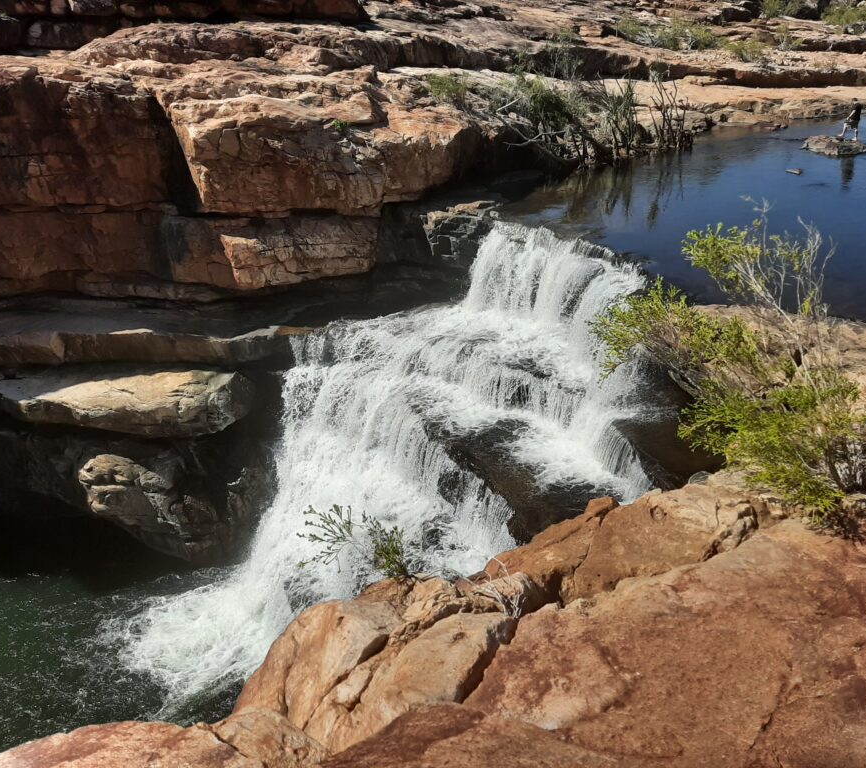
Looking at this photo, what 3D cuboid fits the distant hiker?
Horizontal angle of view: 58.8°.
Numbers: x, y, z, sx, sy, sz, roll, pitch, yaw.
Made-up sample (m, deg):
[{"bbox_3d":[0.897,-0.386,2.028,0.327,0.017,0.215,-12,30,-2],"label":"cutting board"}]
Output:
[{"bbox_3d":[17.733,-11.218,32.700,0.720,1.700,0.520,16,31,39],"label":"distant hiker"}]

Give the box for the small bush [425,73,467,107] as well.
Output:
[{"bbox_3d":[0.591,-12.836,33.500,1.700,1.200,1.400,-4,24,2],"label":"small bush"}]

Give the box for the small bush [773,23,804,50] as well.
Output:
[{"bbox_3d":[25.180,-24.695,54.500,1.800,1.600,1.600,6,26,23],"label":"small bush"}]

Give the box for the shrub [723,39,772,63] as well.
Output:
[{"bbox_3d":[19.877,-20.987,48.500,2.600,1.150,2.100,5,25,21],"label":"shrub"}]

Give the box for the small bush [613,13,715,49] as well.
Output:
[{"bbox_3d":[14.801,-22.371,49.000,5.900,1.750,3.000,2,24,16],"label":"small bush"}]

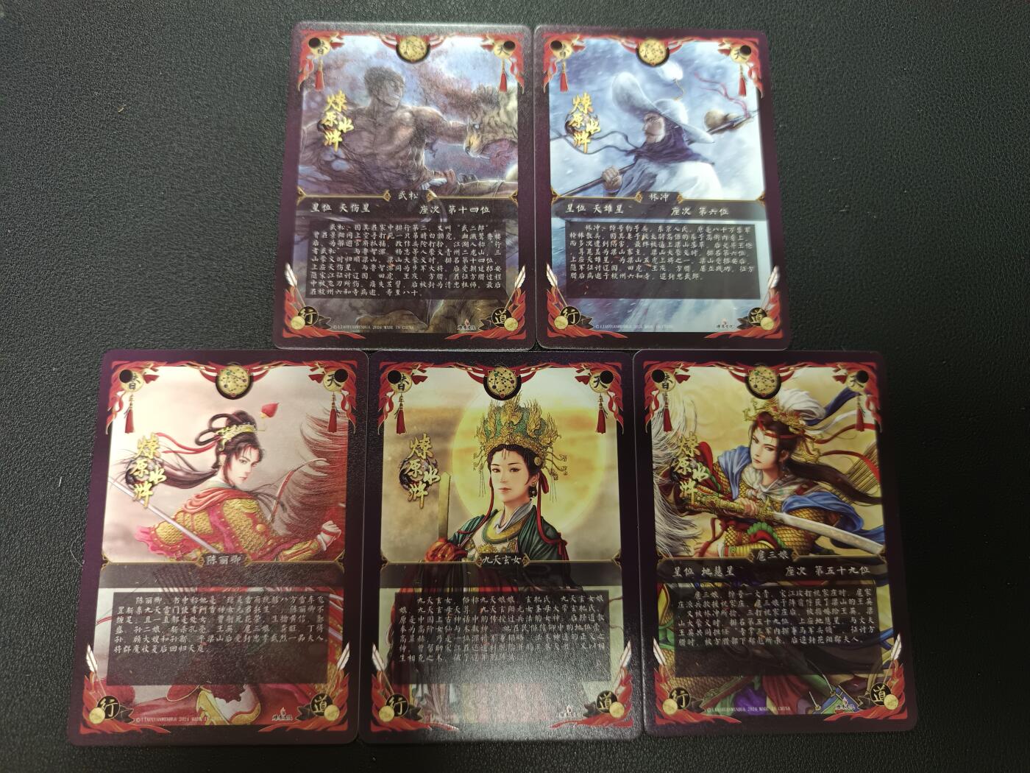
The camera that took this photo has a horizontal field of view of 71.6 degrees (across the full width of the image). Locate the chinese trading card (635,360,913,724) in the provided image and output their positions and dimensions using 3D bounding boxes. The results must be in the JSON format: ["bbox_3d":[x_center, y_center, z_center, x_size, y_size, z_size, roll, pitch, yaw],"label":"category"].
[{"bbox_3d":[0.060,0.035,0.168,0.063,0.001,0.088,0,80,-2],"label":"chinese trading card"}]

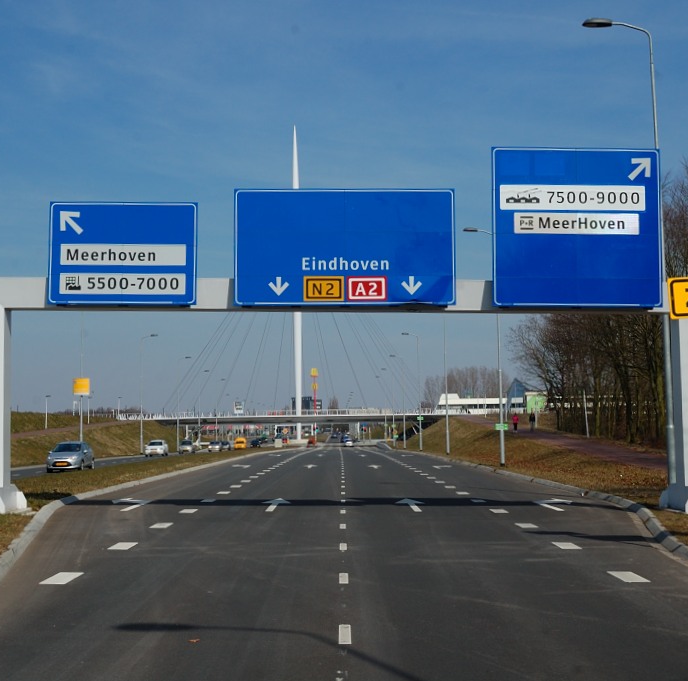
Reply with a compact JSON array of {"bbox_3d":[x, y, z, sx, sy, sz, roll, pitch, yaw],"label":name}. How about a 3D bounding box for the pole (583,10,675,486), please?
[{"bbox_3d":[6.944,-2.072,27.253,1.840,12.000,0.380,-1,-5,0],"label":"pole"}]

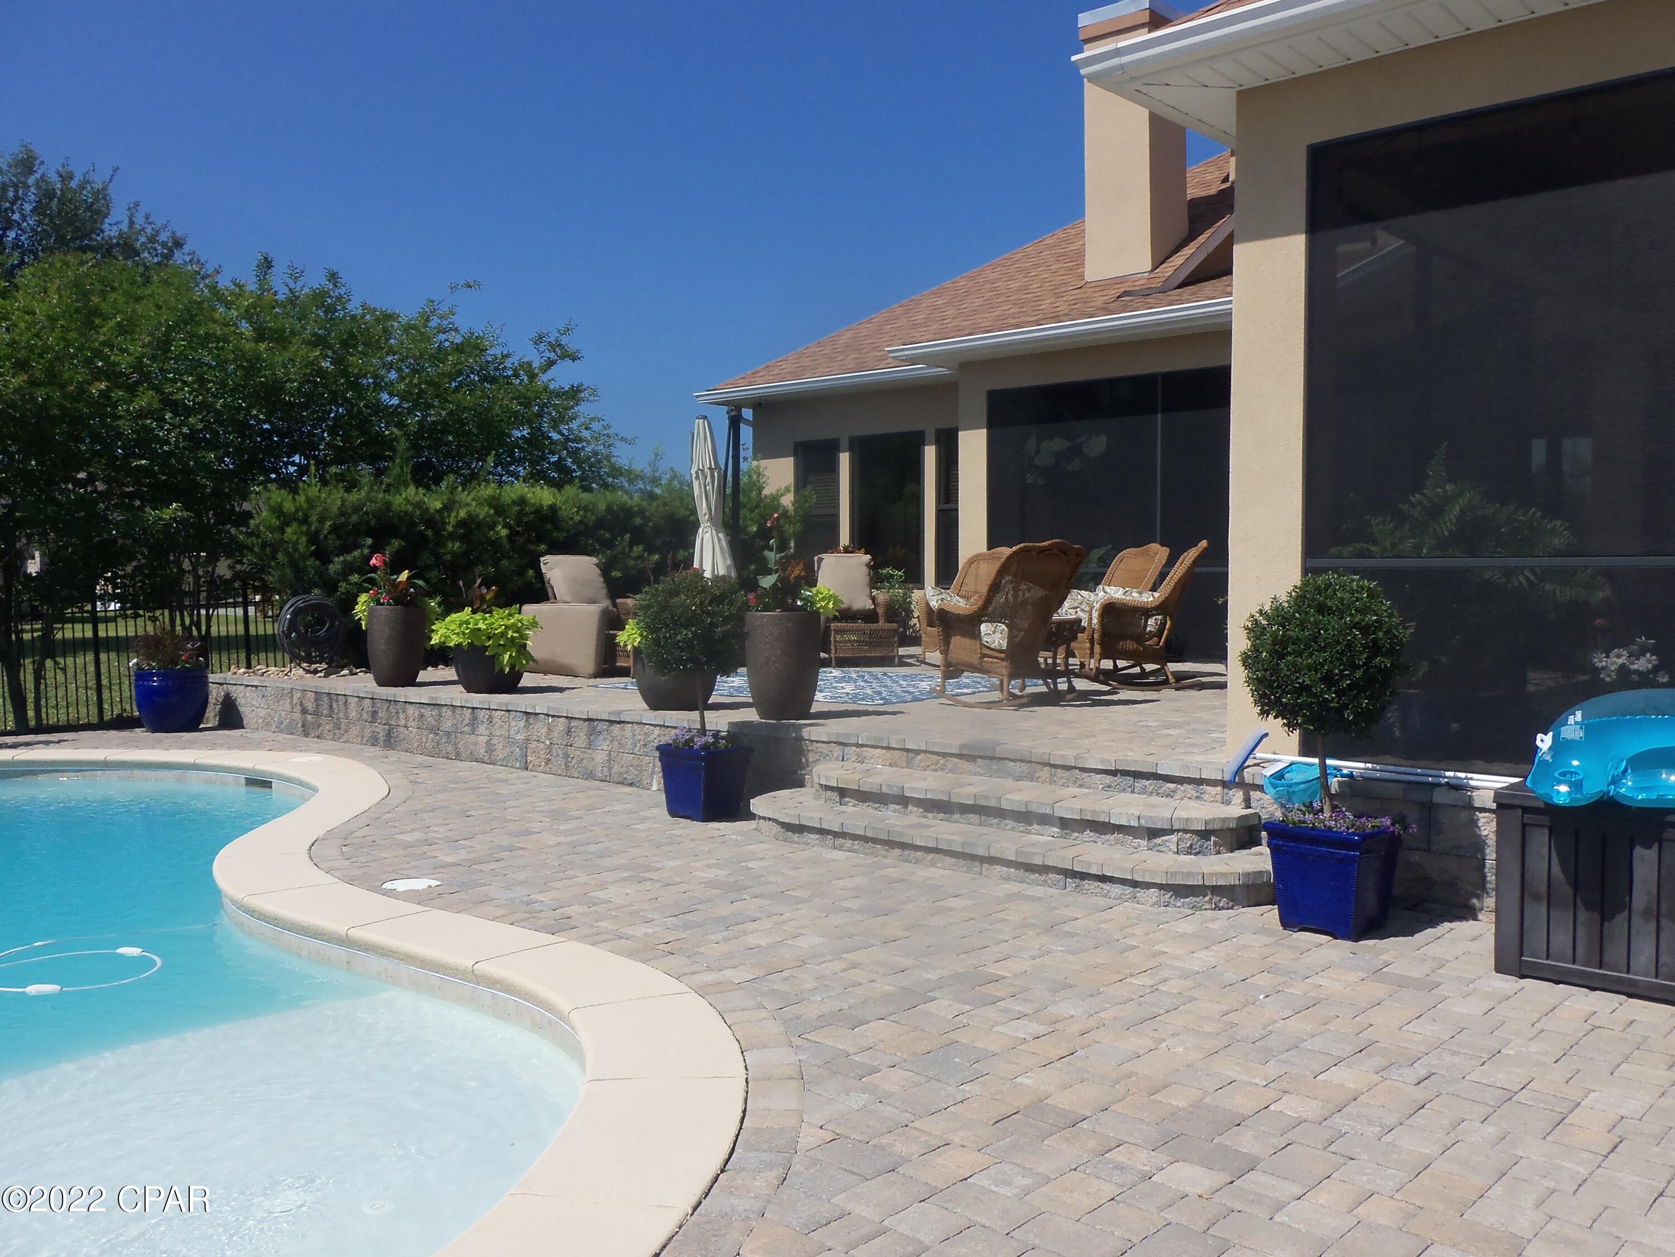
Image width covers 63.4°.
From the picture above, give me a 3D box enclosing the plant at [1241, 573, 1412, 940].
[{"bbox_3d":[1.923,0.484,5.309,0.640,1.370,0.640,2,3,41],"label":"plant"}]

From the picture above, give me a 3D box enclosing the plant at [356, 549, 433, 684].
[{"bbox_3d":[-3.614,-0.077,11.092,0.630,1.080,0.630,2,3,41],"label":"plant"}]

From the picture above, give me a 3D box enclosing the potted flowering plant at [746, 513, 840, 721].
[{"bbox_3d":[-0.323,-0.082,8.607,0.590,1.290,0.590,0,3,0],"label":"potted flowering plant"}]

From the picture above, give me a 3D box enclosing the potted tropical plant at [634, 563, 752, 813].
[{"bbox_3d":[-0.805,0.374,7.732,0.660,1.390,0.660,2,3,41],"label":"potted tropical plant"}]

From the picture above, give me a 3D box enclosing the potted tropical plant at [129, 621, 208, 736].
[{"bbox_3d":[-5.874,0.422,11.953,0.690,0.950,0.690,2,3,41],"label":"potted tropical plant"}]

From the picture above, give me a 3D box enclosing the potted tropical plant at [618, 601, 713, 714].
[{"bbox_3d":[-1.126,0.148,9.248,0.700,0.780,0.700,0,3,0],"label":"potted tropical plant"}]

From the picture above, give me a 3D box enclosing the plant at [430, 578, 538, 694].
[{"bbox_3d":[-2.710,0.053,10.458,0.820,0.870,0.820,0,3,0],"label":"plant"}]

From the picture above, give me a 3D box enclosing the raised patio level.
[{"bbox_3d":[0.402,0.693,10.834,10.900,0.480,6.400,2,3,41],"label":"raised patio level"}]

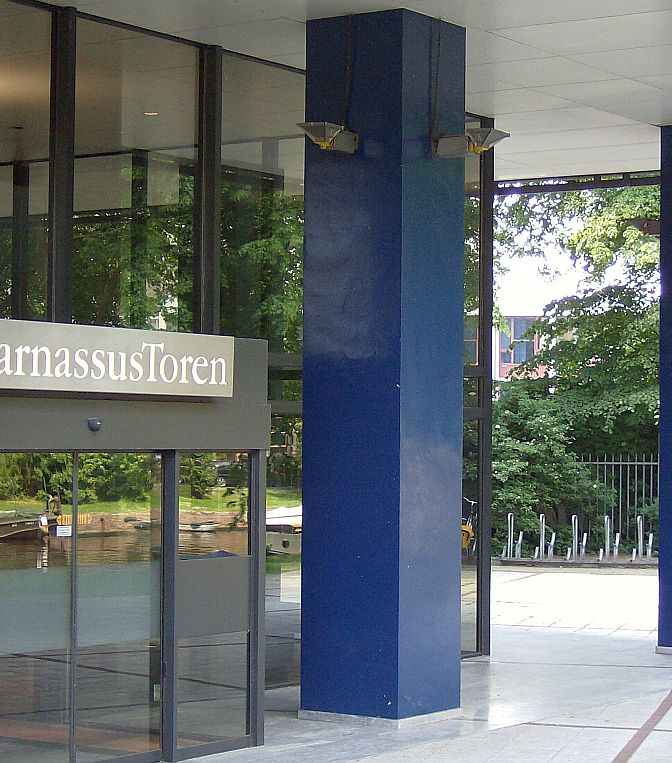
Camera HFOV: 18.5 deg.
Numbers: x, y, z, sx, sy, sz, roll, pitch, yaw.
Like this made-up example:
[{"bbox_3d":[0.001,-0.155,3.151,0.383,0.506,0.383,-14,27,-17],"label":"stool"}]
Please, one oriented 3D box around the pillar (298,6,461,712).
[{"bbox_3d":[0.378,-0.128,16.309,0.906,5.400,0.906,-1,-2,34],"label":"pillar"}]

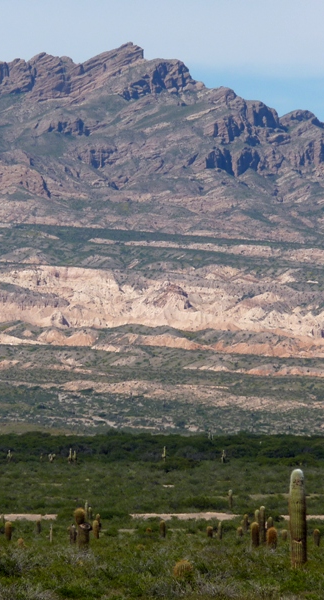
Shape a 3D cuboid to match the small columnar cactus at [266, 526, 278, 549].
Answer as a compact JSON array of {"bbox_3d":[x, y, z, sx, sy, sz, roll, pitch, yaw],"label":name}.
[{"bbox_3d":[4.324,9.353,265.000,0.411,0.900,0.411,0,-1,0],"label":"small columnar cactus"}]

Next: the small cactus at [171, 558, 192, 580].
[{"bbox_3d":[0.537,6.717,168.000,0.471,0.533,0.447,0,-1,0],"label":"small cactus"}]

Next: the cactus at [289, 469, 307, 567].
[{"bbox_3d":[4.129,6.653,205.000,0.484,3.073,0.484,0,-1,0],"label":"cactus"}]

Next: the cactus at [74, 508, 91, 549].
[{"bbox_3d":[-2.858,8.313,245.000,0.561,1.574,0.470,0,-1,0],"label":"cactus"}]

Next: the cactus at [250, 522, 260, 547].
[{"bbox_3d":[3.866,9.734,280.000,0.360,1.083,0.360,0,-1,0],"label":"cactus"}]

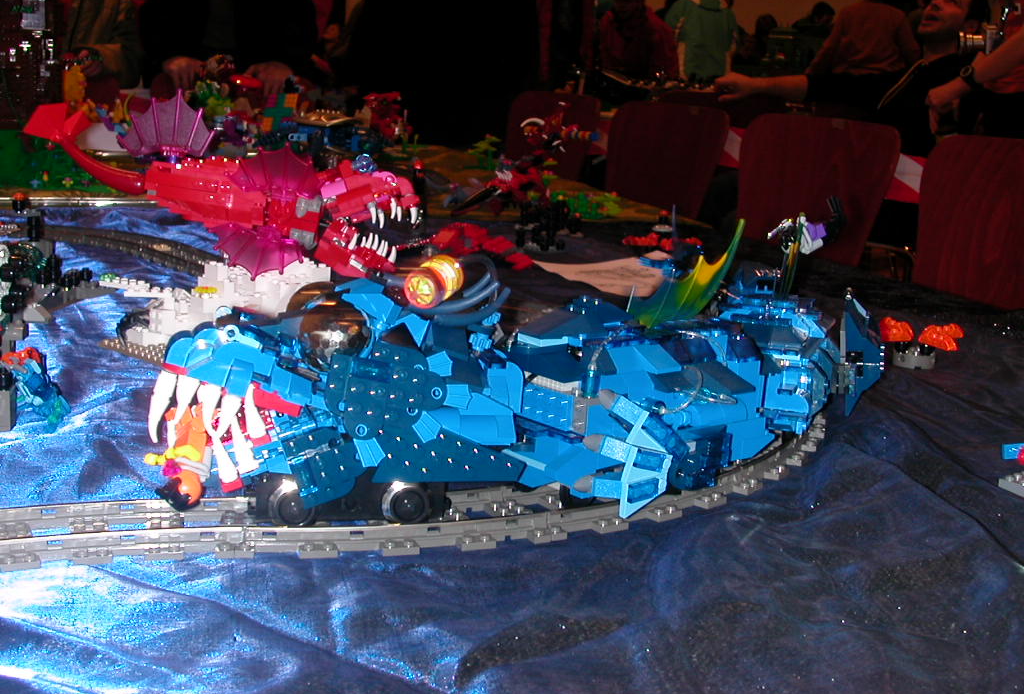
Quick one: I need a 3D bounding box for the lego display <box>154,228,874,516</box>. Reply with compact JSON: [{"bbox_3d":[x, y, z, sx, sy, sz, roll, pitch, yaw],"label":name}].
[{"bbox_3d":[0.052,0.005,0.698,0.445,0.118,0.127,-5,14,-34],"label":"lego display"}]

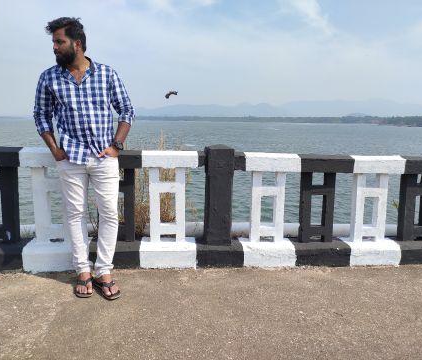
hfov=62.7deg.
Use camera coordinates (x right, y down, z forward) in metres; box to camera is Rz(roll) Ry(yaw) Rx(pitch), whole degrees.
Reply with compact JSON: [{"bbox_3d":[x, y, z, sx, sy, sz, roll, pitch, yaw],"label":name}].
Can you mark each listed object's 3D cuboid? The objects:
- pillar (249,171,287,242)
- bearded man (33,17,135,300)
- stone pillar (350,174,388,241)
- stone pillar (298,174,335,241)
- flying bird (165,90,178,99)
[{"bbox_3d":[0.465,0.211,2.880,0.265,0.600,0.100,0,10,-6],"label":"pillar"},{"bbox_3d":[-0.807,-0.140,2.281,0.620,1.740,0.450,-1,10,-12],"label":"bearded man"},{"bbox_3d":[1.340,0.224,2.952,0.265,0.596,0.100,0,10,-6],"label":"stone pillar"},{"bbox_3d":[0.888,0.218,2.911,0.265,0.600,0.100,0,10,-6],"label":"stone pillar"},{"bbox_3d":[-2.827,-6.165,25.000,0.850,0.450,0.500,8,12,36],"label":"flying bird"}]

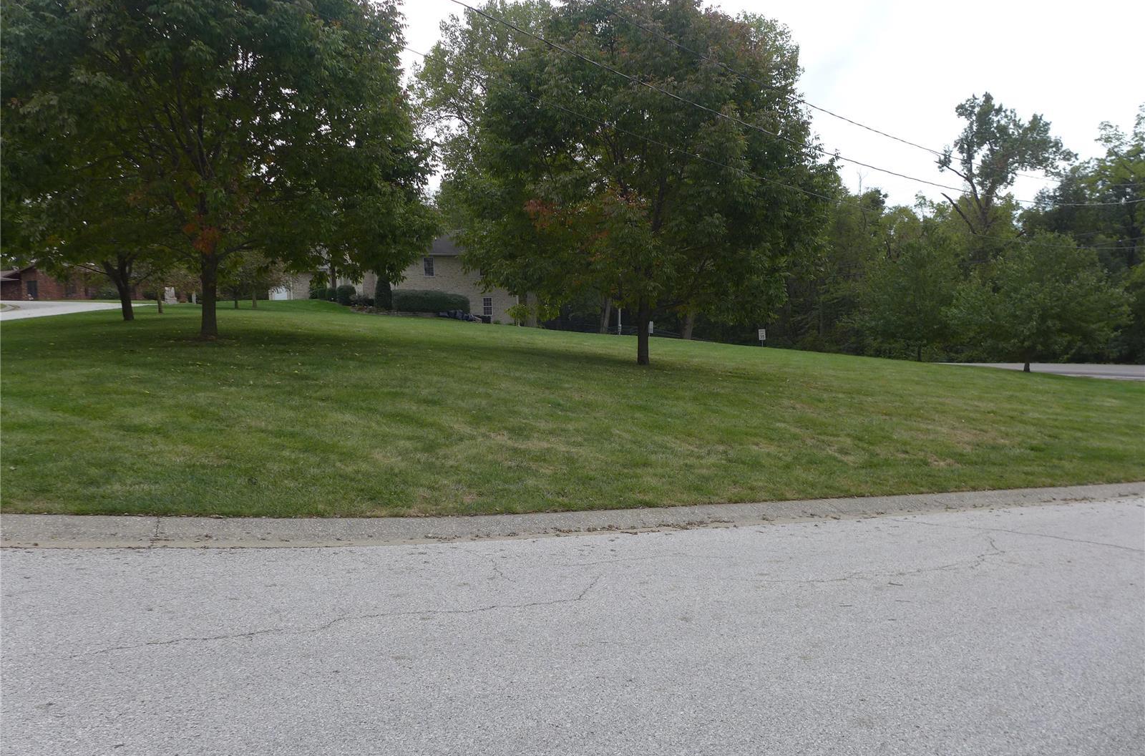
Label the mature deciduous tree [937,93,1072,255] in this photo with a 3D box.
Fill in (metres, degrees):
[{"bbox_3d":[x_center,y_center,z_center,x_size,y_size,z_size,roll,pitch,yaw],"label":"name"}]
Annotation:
[{"bbox_3d":[31.598,-10.979,58.000,9.800,19.670,9.310,0,3,0],"label":"mature deciduous tree"}]

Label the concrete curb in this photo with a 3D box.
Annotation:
[{"bbox_3d":[0.591,1.181,6.958,11.140,0.160,0.940,0,3,-8],"label":"concrete curb"}]

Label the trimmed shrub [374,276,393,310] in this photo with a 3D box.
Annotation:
[{"bbox_3d":[-12.838,-5.811,54.000,1.280,2.430,1.280,0,3,0],"label":"trimmed shrub"}]

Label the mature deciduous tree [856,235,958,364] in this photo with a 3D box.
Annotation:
[{"bbox_3d":[15.634,-3.731,37.000,4.880,5.920,4.880,0,3,0],"label":"mature deciduous tree"}]

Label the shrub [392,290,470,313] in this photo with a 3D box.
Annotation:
[{"bbox_3d":[-9.792,-5.299,55.000,5.390,1.610,1.800,0,3,0],"label":"shrub"}]

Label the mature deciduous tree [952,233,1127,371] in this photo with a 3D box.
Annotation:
[{"bbox_3d":[18.251,-2.952,31.000,6.850,5.380,6.500,0,3,0],"label":"mature deciduous tree"}]

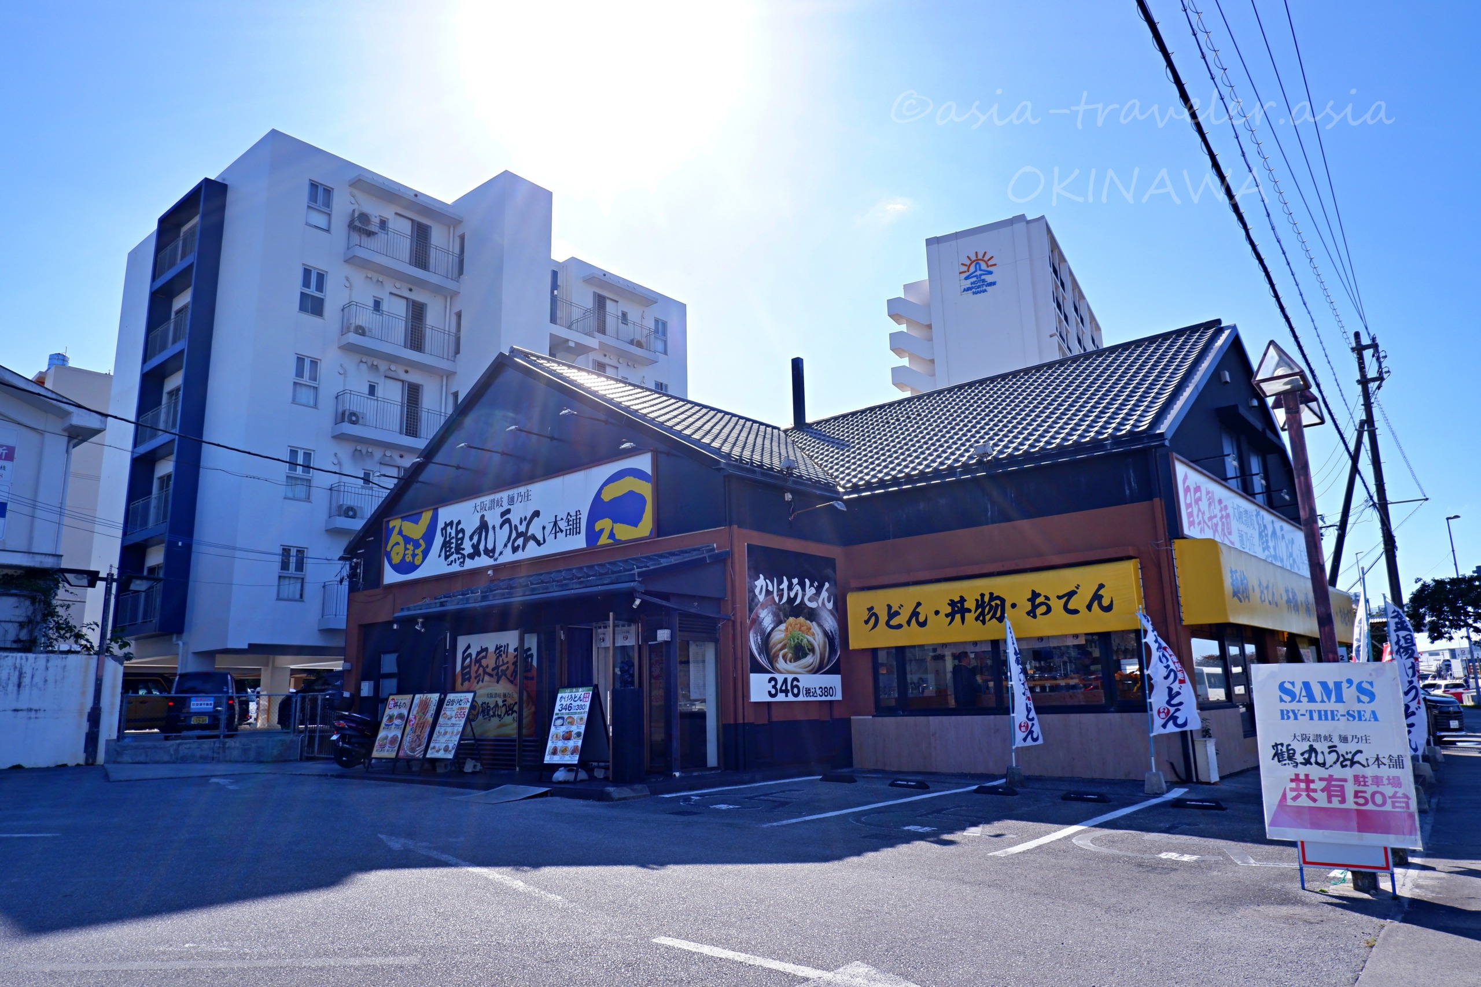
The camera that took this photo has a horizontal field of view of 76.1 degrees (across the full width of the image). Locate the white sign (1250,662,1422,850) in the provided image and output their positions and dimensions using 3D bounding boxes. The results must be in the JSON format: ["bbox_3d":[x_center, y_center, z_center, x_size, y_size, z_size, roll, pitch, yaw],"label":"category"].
[{"bbox_3d":[3.777,1.652,6.050,0.840,1.140,0.200,-13,-16,42],"label":"white sign"}]

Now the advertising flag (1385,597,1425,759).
[{"bbox_3d":[8.708,2.450,12.415,0.550,1.950,0.150,3,-13,-19],"label":"advertising flag"}]

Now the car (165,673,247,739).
[{"bbox_3d":[-13.063,5.115,22.952,1.480,1.600,3.400,5,-14,-27],"label":"car"}]

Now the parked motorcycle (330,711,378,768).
[{"bbox_3d":[-7.100,4.750,18.519,0.700,1.120,1.900,-11,-16,39],"label":"parked motorcycle"}]

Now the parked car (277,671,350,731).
[{"bbox_3d":[-11.057,5.717,26.193,1.600,1.620,3.800,-11,-16,39],"label":"parked car"}]

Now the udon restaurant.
[{"bbox_3d":[1.625,1.642,21.104,18.490,8.060,14.540,-11,-16,39],"label":"udon restaurant"}]

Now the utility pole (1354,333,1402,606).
[{"bbox_3d":[18.769,0.804,27.503,0.500,11.540,0.700,-11,-16,39],"label":"utility pole"}]

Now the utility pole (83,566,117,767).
[{"bbox_3d":[-13.835,3.679,20.521,0.280,4.250,0.280,-11,-16,39],"label":"utility pole"}]

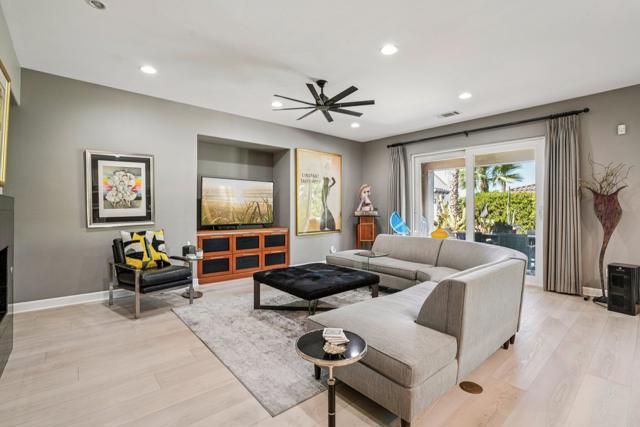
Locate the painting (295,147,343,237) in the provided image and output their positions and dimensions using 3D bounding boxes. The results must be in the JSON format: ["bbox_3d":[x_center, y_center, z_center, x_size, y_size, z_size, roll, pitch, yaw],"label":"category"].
[{"bbox_3d":[0.035,-0.456,6.536,1.353,1.876,0.048,-1,2,-40],"label":"painting"}]

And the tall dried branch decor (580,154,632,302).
[{"bbox_3d":[3.895,0.218,3.906,0.415,2.050,0.495,-1,2,-40],"label":"tall dried branch decor"}]

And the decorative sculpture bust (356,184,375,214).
[{"bbox_3d":[1.114,-0.350,6.968,0.375,0.697,0.281,0,2,-18],"label":"decorative sculpture bust"}]

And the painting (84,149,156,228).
[{"bbox_3d":[-2.837,-0.344,4.097,0.811,1.052,0.046,-1,2,-40],"label":"painting"}]

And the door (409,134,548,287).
[{"bbox_3d":[2.864,-0.036,5.555,0.121,2.446,2.419,-1,2,-40],"label":"door"}]

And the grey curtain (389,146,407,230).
[{"bbox_3d":[1.792,-0.192,6.605,0.134,2.693,0.516,-1,2,-40],"label":"grey curtain"}]

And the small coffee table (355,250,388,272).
[{"bbox_3d":[0.759,0.920,4.302,0.523,0.596,0.536,-1,2,-40],"label":"small coffee table"}]

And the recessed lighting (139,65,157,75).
[{"bbox_3d":[-2.085,-1.749,3.459,0.185,0.029,0.185,-1,2,-40],"label":"recessed lighting"}]

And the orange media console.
[{"bbox_3d":[-1.543,0.737,5.633,1.863,0.864,0.576,-1,2,-40],"label":"orange media console"}]

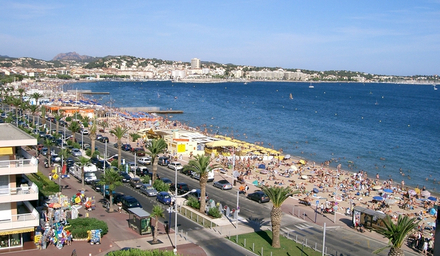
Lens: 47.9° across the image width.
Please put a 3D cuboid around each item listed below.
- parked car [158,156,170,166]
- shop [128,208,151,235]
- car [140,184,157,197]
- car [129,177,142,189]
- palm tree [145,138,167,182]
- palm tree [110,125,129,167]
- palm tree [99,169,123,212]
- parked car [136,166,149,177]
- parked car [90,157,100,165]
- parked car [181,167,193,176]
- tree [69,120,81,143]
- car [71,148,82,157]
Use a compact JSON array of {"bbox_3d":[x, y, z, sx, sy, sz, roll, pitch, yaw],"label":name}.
[{"bbox_3d":[-12.870,7.440,111.860,1.740,1.520,4.100,-2,7,-30],"label":"parked car"},{"bbox_3d":[-10.317,12.121,64.543,1.550,2.380,4.100,-2,7,-30],"label":"shop"},{"bbox_3d":[-11.943,10.560,83.590,1.730,1.440,4.300,-2,7,-30],"label":"car"},{"bbox_3d":[-15.010,9.932,88.937,1.670,1.440,3.950,-2,7,-30],"label":"car"},{"bbox_3d":[-11.817,6.165,90.714,5.000,8.700,5.000,-2,7,-30],"label":"palm tree"},{"bbox_3d":[-21.333,4.168,105.361,4.200,9.446,4.200,1,6,0],"label":"palm tree"},{"bbox_3d":[-16.216,9.210,73.520,3.600,6.351,3.600,1,6,0],"label":"palm tree"},{"bbox_3d":[-15.587,8.665,100.123,1.680,1.600,3.800,-2,7,-30],"label":"parked car"},{"bbox_3d":[-27.220,7.470,109.540,1.720,1.450,4.150,-2,7,-31],"label":"parked car"},{"bbox_3d":[-6.670,8.760,101.180,1.700,1.430,4.000,-3,7,-31],"label":"parked car"},{"bbox_3d":[-41.192,1.427,140.329,3.200,6.841,3.200,1,6,0],"label":"tree"},{"bbox_3d":[-35.160,6.030,121.900,1.740,1.450,4.300,-2,7,-29],"label":"car"}]

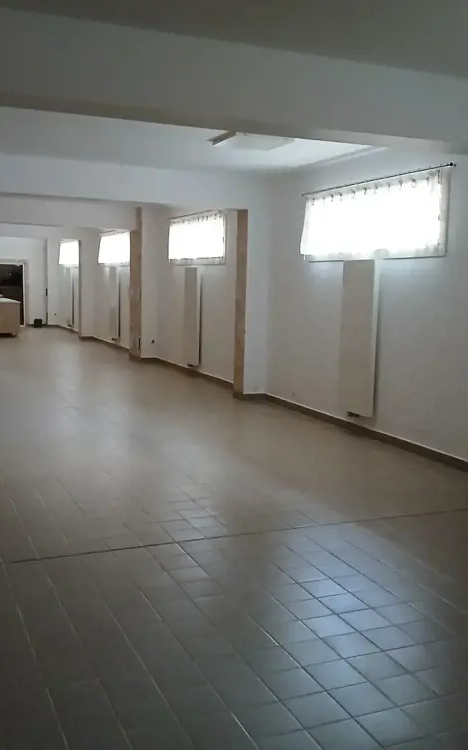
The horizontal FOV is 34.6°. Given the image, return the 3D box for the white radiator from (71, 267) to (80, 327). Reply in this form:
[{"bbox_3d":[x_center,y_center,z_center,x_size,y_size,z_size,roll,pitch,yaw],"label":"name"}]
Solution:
[{"bbox_3d":[-4.801,-2.302,22.255,0.092,1.653,0.624,-1,8,-23],"label":"white radiator"}]

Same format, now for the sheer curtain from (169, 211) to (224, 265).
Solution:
[{"bbox_3d":[-0.670,-2.288,12.666,0.089,0.757,2.623,-1,8,-23],"label":"sheer curtain"}]

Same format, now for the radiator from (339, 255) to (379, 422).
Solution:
[{"bbox_3d":[1.357,-0.410,8.088,0.092,1.609,0.624,-1,8,-23],"label":"radiator"}]

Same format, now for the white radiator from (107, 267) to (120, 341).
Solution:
[{"bbox_3d":[-2.776,-1.688,17.595,0.092,1.629,0.624,-1,8,-23],"label":"white radiator"}]

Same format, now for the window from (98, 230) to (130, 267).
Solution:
[{"bbox_3d":[-2.742,-2.917,17.559,0.129,0.772,2.772,-1,8,-23],"label":"window"}]

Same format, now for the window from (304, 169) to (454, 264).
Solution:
[{"bbox_3d":[1.373,-1.642,7.969,0.089,0.757,2.673,-1,8,-23],"label":"window"}]

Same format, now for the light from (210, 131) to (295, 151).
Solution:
[{"bbox_3d":[0.198,-2.202,7.019,0.594,0.079,0.604,-1,8,-23],"label":"light"}]

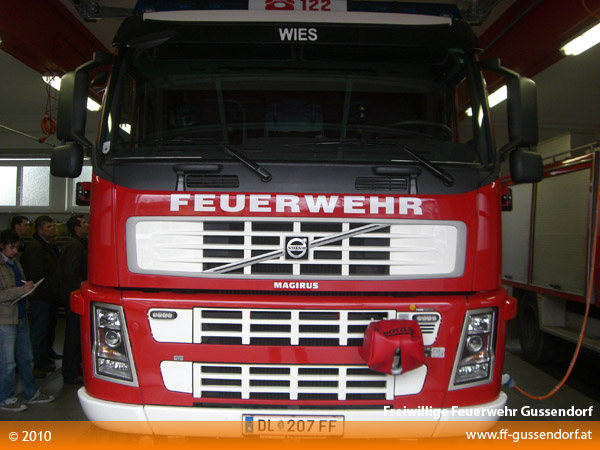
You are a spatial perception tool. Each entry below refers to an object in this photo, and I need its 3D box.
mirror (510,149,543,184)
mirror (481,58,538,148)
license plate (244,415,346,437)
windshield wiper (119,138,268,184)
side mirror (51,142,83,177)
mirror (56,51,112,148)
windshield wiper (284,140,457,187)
[{"bbox_3d":[1.323,-0.340,3.850,0.170,0.205,0.140,1,0,-20],"label":"mirror"},{"bbox_3d":[1.227,-0.704,3.870,0.290,0.510,0.220,1,0,-15],"label":"mirror"},{"bbox_3d":[-0.033,1.044,3.430,0.525,0.117,0.020,1,13,0],"label":"license plate"},{"bbox_3d":[-0.567,-0.358,3.600,0.840,0.240,0.100,1,-15,6],"label":"windshield wiper"},{"bbox_3d":[-1.364,-0.381,3.850,0.170,0.200,0.140,1,0,20],"label":"side mirror"},{"bbox_3d":[-1.262,-0.727,3.870,0.280,0.550,0.220,1,0,15],"label":"mirror"},{"bbox_3d":[0.381,-0.337,3.570,0.900,0.240,0.100,1,-15,-3],"label":"windshield wiper"}]

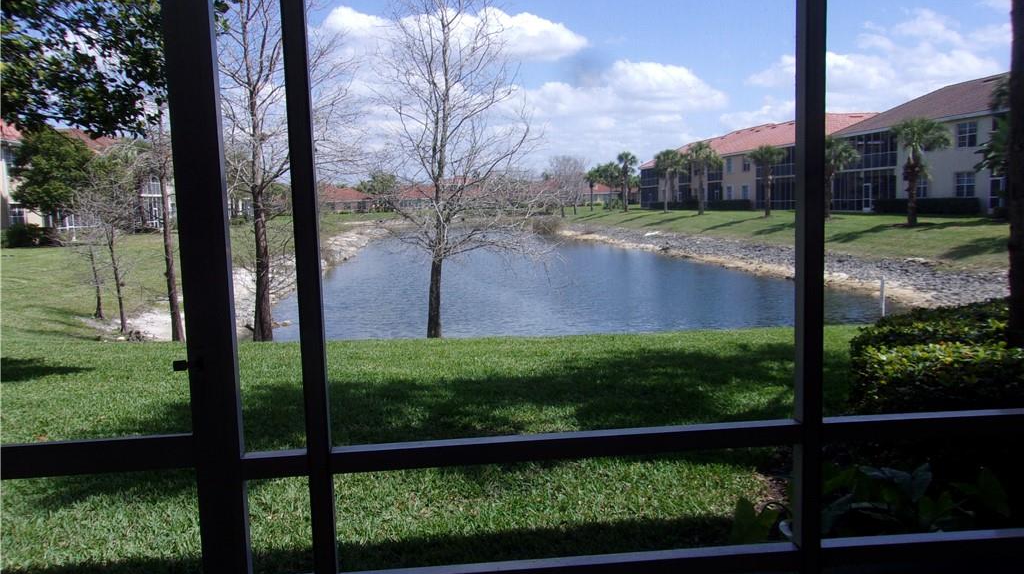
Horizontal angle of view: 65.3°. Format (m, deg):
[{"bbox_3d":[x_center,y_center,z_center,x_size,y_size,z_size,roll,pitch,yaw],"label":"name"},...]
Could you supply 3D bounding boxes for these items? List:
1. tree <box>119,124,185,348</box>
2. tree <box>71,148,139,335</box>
[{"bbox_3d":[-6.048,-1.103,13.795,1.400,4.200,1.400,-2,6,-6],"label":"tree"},{"bbox_3d":[-7.560,-0.829,14.831,1.300,3.490,1.300,-2,6,-6],"label":"tree"}]

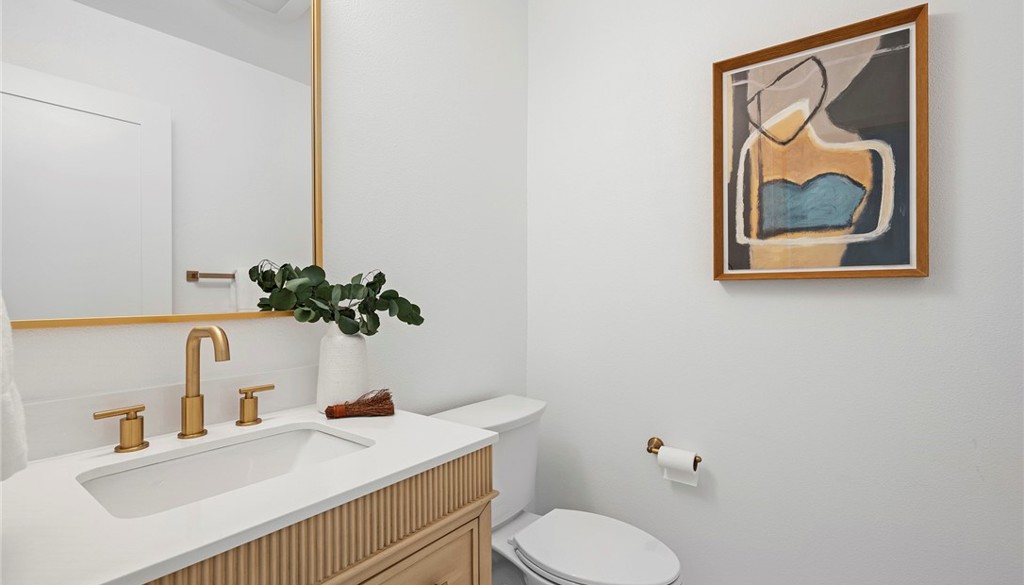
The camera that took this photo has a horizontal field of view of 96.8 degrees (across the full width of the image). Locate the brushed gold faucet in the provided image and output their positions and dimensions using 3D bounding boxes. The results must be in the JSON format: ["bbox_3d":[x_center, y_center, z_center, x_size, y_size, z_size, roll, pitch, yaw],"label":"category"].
[{"bbox_3d":[-0.595,0.179,0.884,0.185,0.220,0.050,0,0,37],"label":"brushed gold faucet"}]

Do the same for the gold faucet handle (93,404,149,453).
[{"bbox_3d":[-0.717,0.252,0.836,0.050,0.074,0.080,0,0,37],"label":"gold faucet handle"}]

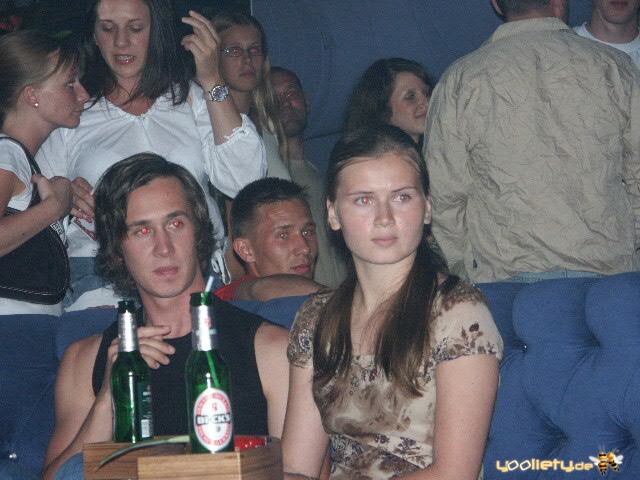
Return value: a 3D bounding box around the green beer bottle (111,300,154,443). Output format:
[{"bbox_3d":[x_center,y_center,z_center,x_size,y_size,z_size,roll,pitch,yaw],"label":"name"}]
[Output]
[{"bbox_3d":[-0.294,0.209,4.080,0.061,0.229,0.061,-3,-2,0],"label":"green beer bottle"}]

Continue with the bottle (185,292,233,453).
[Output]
[{"bbox_3d":[-0.152,0.185,3.550,0.061,0.229,0.061,-3,-2,-5],"label":"bottle"}]

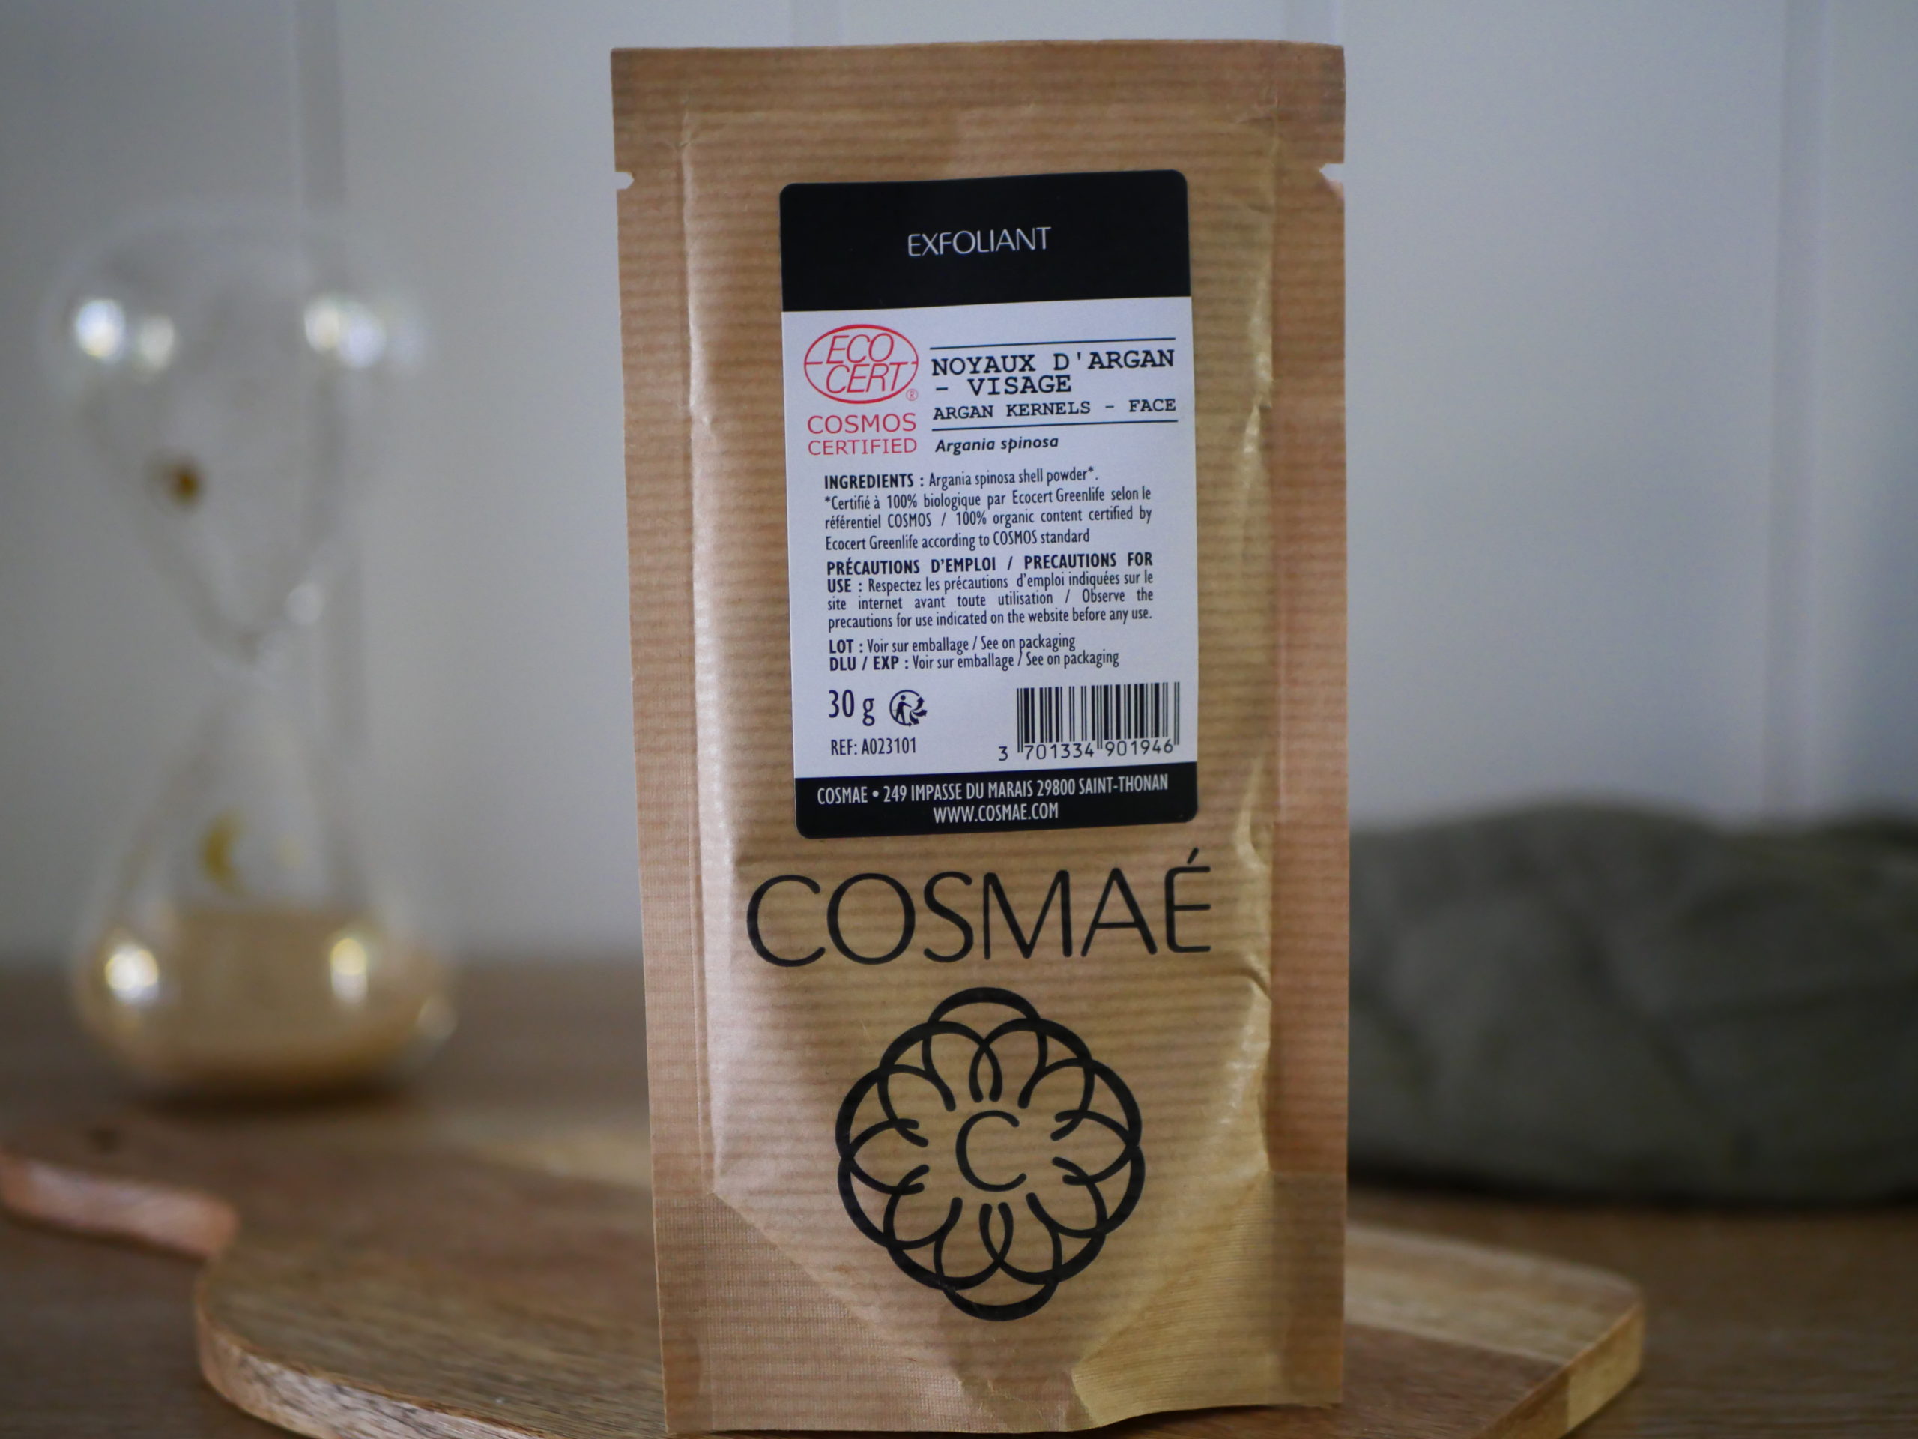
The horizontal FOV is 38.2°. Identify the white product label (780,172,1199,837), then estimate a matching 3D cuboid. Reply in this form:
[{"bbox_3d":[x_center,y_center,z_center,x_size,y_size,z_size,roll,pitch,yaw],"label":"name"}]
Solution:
[{"bbox_3d":[0.005,-0.032,0.416,0.061,0.098,0.003,-2,7,-4],"label":"white product label"}]

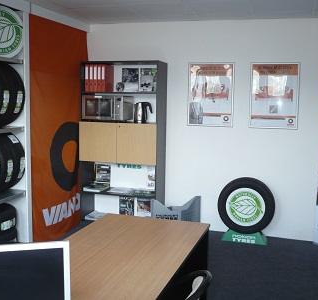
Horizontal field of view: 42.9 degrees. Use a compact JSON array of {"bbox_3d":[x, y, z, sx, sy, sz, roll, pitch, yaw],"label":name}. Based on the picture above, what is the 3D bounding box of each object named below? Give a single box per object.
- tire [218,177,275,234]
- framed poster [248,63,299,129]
[{"bbox_3d":[0.977,0.624,4.520,0.628,0.628,0.200,3,8,16],"label":"tire"},{"bbox_3d":[1.273,-0.591,4.459,0.524,0.727,0.024,3,8,16],"label":"framed poster"}]

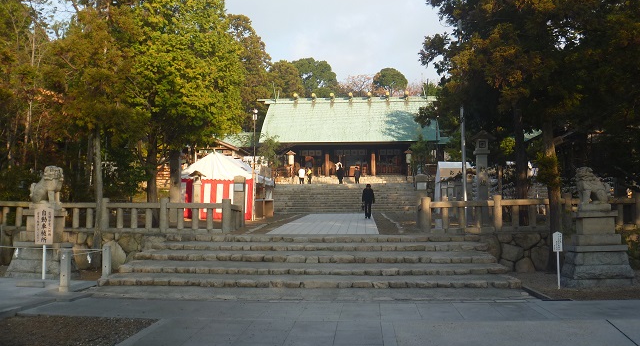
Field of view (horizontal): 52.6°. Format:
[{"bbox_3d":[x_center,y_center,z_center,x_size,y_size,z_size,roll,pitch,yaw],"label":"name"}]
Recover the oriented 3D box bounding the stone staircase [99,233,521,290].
[{"bbox_3d":[-0.060,2.025,15.600,8.500,0.800,5.000,0,-2,4],"label":"stone staircase"}]

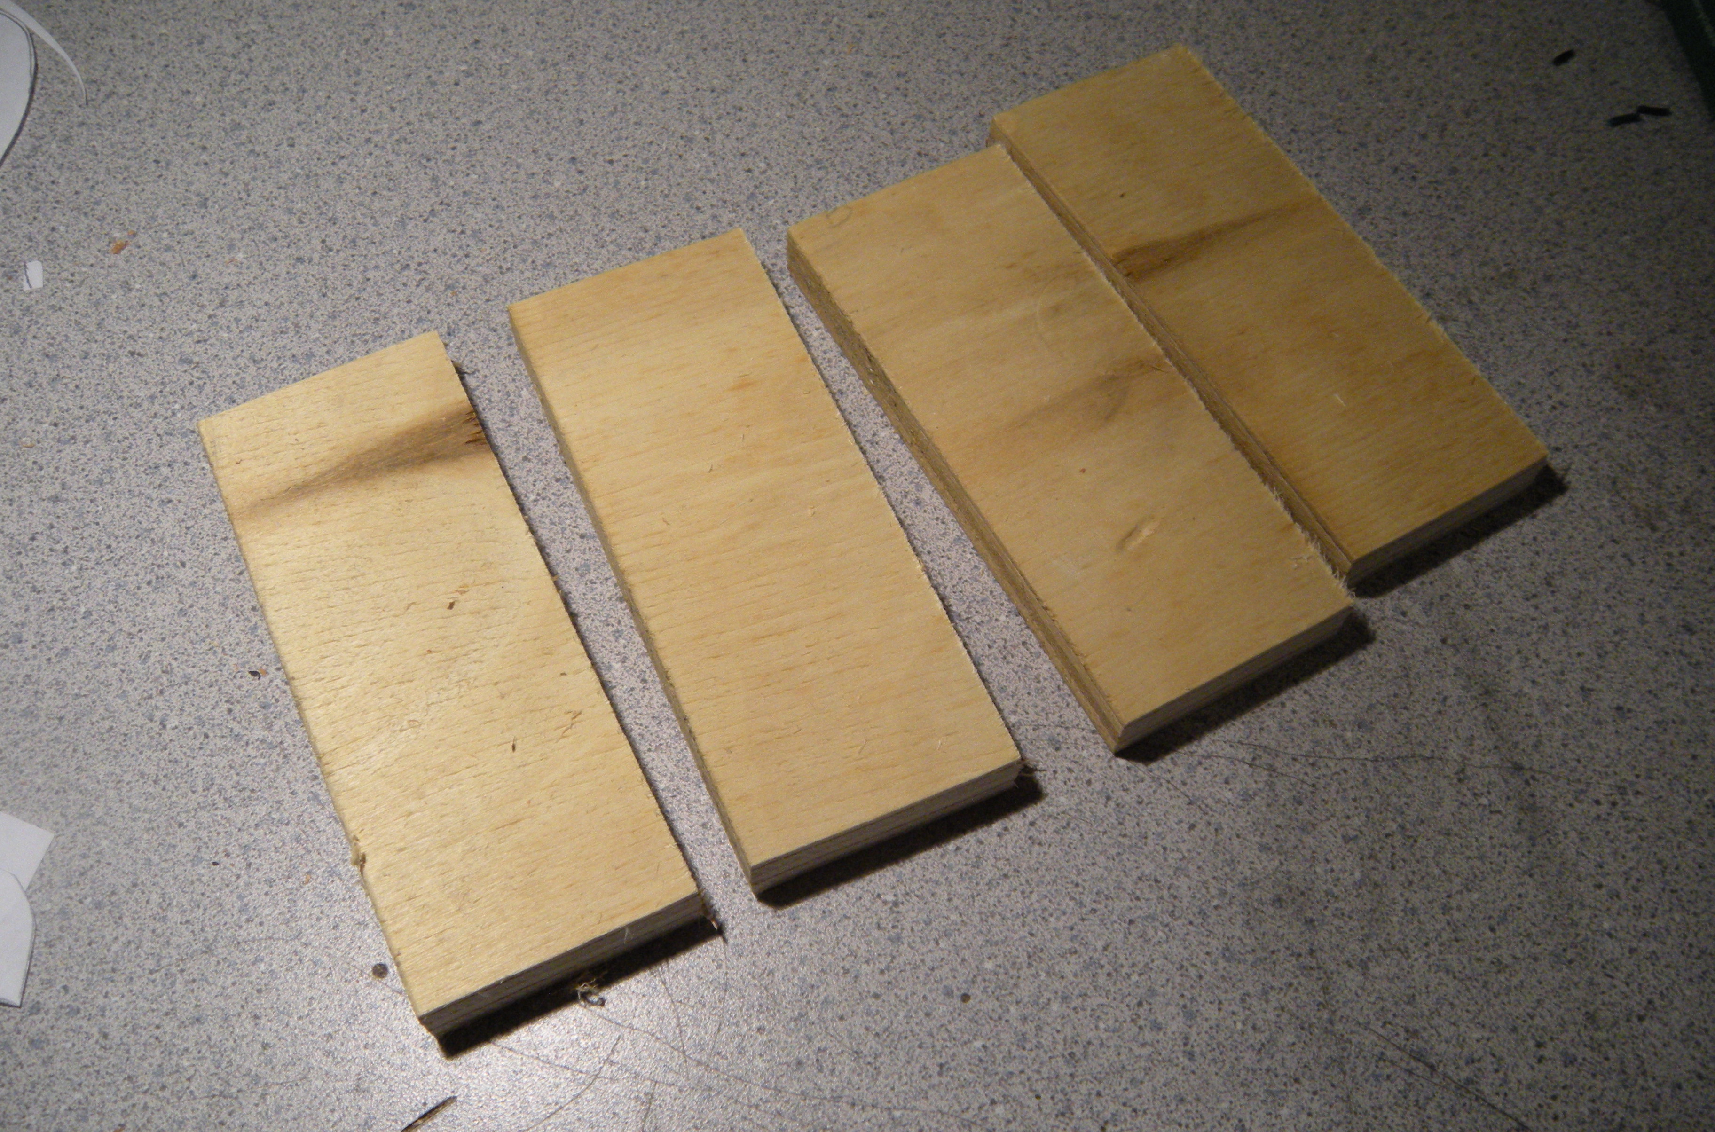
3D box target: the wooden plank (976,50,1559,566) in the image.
[{"bbox_3d":[0.076,-0.052,0.332,0.045,0.011,0.115,-26,65,-16],"label":"wooden plank"}]

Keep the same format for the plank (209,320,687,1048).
[{"bbox_3d":[-0.070,0.015,0.290,0.045,0.011,0.116,-23,64,-14],"label":"plank"}]

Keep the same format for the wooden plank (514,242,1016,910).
[{"bbox_3d":[-0.019,-0.006,0.303,0.046,0.011,0.117,-21,64,-13],"label":"wooden plank"}]

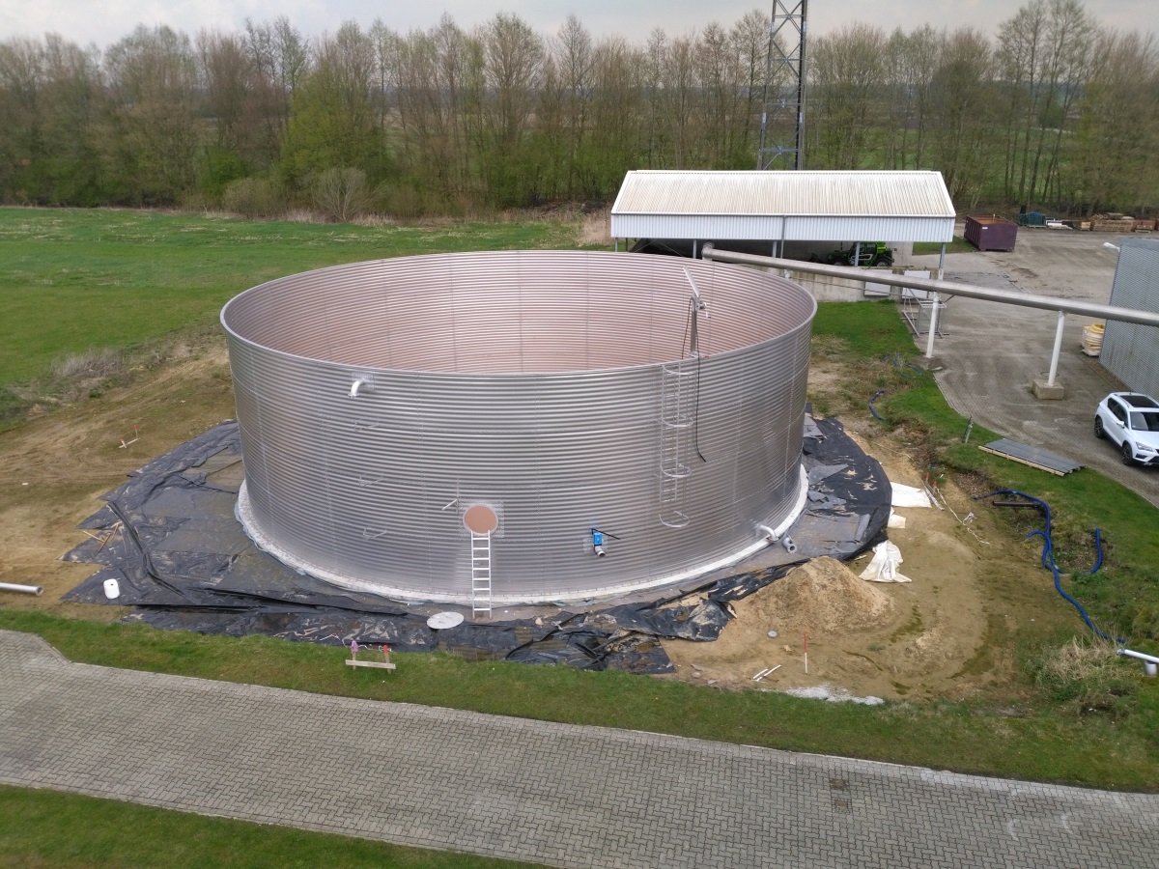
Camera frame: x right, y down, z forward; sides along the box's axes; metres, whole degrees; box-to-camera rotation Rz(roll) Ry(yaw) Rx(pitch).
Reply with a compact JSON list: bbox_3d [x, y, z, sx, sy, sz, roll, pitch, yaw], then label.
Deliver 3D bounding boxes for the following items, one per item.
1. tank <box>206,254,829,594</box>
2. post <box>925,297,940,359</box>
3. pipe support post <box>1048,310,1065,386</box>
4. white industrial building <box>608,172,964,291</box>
[{"bbox_3d":[-1.799,-1.770,31.265,18.500,5.870,18.500,-1,20,-3],"label":"tank"},{"bbox_3d":[15.619,-4.775,41.361,0.230,2.820,0.230,7,21,20],"label":"post"},{"bbox_3d":[18.901,-3.398,37.040,0.230,3.030,0.230,10,22,26],"label":"pipe support post"},{"bbox_3d":[12.999,-14.175,62.634,19.980,6.780,14.000,3,20,8],"label":"white industrial building"}]

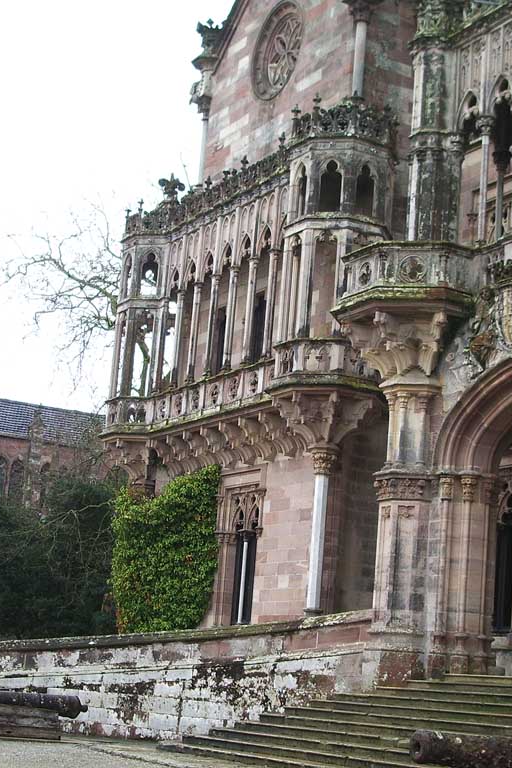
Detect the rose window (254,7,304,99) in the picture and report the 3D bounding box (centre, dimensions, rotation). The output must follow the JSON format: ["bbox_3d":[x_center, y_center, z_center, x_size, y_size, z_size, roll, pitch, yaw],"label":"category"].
[{"bbox_3d":[0.636,-9.785,43.349,0.267,2.922,2.922,11,-14,-28],"label":"rose window"}]

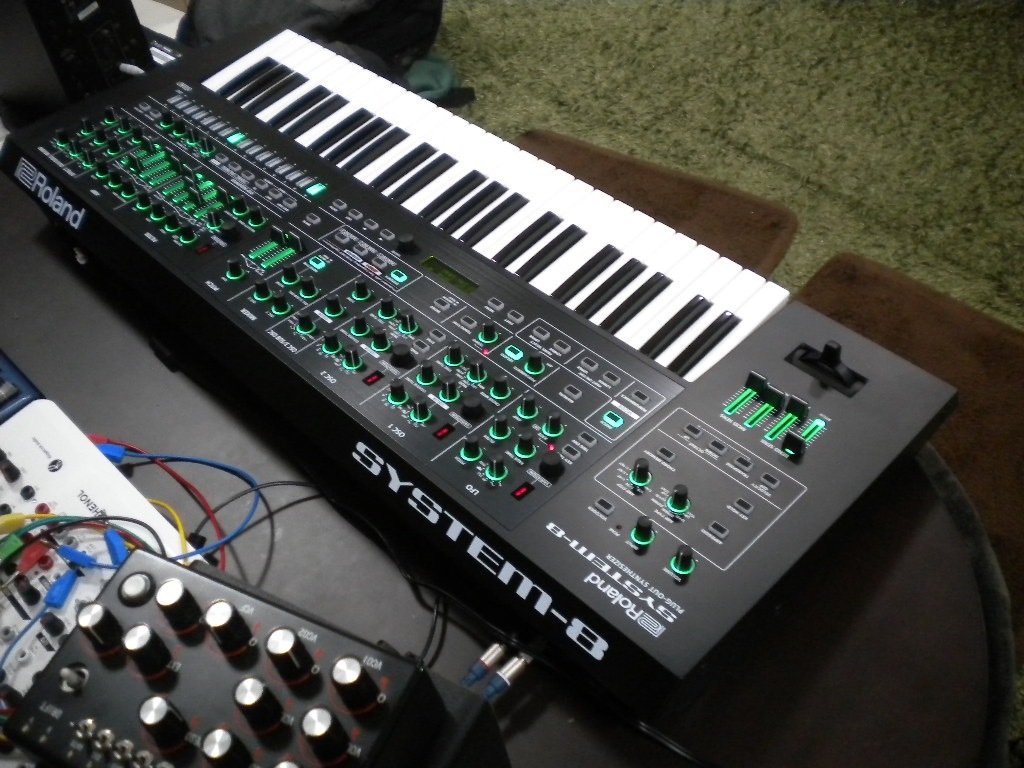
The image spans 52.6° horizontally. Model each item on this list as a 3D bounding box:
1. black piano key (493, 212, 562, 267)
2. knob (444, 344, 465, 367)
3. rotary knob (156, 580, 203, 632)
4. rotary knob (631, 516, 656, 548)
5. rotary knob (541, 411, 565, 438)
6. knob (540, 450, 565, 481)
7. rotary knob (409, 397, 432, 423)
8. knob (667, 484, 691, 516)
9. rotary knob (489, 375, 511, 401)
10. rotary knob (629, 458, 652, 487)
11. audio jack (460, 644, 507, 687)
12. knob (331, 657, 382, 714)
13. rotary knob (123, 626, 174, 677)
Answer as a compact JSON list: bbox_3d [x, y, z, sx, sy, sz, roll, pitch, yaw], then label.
[{"bbox_3d":[0.014,-0.129,0.919,0.012,0.012,0.083,35,65,31],"label":"black piano key"},{"bbox_3d":[-0.044,-0.024,0.791,0.015,0.015,0.015,0,45,0],"label":"knob"},{"bbox_3d":[-0.185,0.123,0.577,0.019,0.025,0.019,-5,50,6],"label":"rotary knob"},{"bbox_3d":[0.088,0.096,0.688,0.015,0.017,0.015,-1,45,1],"label":"rotary knob"},{"bbox_3d":[0.030,0.028,0.744,0.015,0.015,0.015,-1,45,1],"label":"rotary knob"},{"bbox_3d":[0.029,0.056,0.732,0.018,0.013,0.018,-1,45,1],"label":"knob"},{"bbox_3d":[-0.067,0.018,0.755,0.015,0.015,0.015,-1,45,1],"label":"rotary knob"},{"bbox_3d":[0.113,0.076,0.693,0.015,0.015,0.015,-1,45,1],"label":"knob"},{"bbox_3d":[-0.009,0.001,0.786,0.015,0.017,0.015,-1,45,1],"label":"rotary knob"},{"bbox_3d":[0.089,0.059,0.710,0.015,0.015,0.015,-1,45,1],"label":"rotary knob"},{"bbox_3d":[-0.019,0.183,0.673,0.040,0.013,0.013,-40,56,-24],"label":"audio jack"},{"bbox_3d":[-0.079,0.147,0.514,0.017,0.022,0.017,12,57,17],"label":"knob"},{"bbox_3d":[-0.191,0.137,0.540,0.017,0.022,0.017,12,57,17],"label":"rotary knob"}]

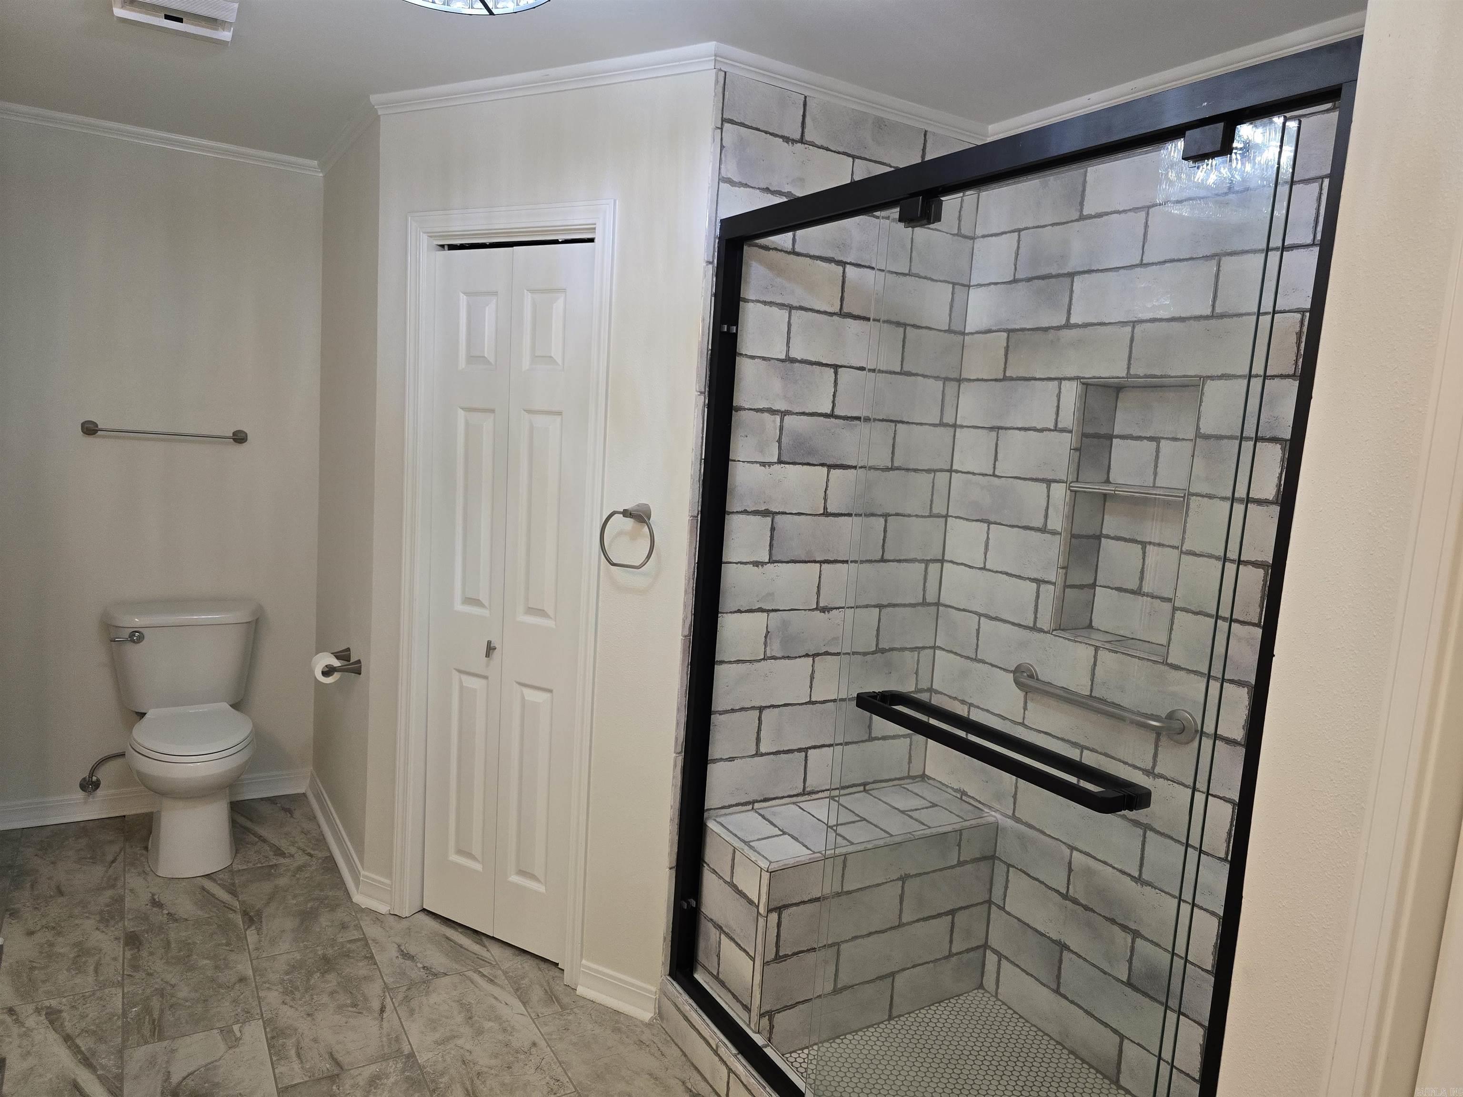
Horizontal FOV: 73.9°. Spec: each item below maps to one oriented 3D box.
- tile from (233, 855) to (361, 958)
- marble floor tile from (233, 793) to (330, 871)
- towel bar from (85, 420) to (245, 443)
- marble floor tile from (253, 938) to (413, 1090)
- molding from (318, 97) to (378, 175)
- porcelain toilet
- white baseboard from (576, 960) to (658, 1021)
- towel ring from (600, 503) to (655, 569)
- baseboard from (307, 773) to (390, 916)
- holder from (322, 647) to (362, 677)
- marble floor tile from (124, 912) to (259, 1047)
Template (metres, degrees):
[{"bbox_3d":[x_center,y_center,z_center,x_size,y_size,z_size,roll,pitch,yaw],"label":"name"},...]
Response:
[{"bbox_3d":[-1.379,1.126,3.076,0.303,0.014,0.598,-1,8,-32],"label":"tile"},{"bbox_3d":[-1.693,1.041,3.583,0.303,0.014,0.605,-1,8,-32],"label":"marble floor tile"},{"bbox_3d":[-2.027,-0.415,3.498,0.520,0.054,0.075,-1,8,-32],"label":"towel bar"},{"bbox_3d":[-1.070,1.210,2.575,0.303,0.014,0.593,-1,8,-32],"label":"marble floor tile"},{"bbox_3d":[-1.291,-1.358,3.230,0.037,0.049,1.020,-1,8,-32],"label":"molding"},{"bbox_3d":[-1.880,0.646,3.366,0.485,0.800,0.710,-1,8,-32],"label":"porcelain toilet"},{"bbox_3d":[-0.314,1.198,2.629,0.245,0.100,0.027,8,8,29],"label":"white baseboard"},{"bbox_3d":[-0.249,-0.032,2.458,0.170,0.166,0.075,8,8,29],"label":"towel ring"},{"bbox_3d":[-1.394,1.014,3.489,0.091,0.106,1.130,-1,8,-32],"label":"baseboard"},{"bbox_3d":[-1.288,0.374,3.190,0.104,0.054,0.220,-1,8,-32],"label":"holder"},{"bbox_3d":[-1.484,1.171,2.669,0.303,0.014,0.597,-1,8,-32],"label":"marble floor tile"}]

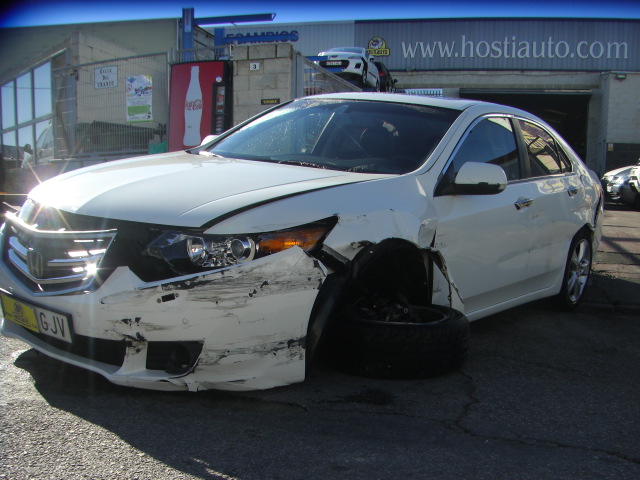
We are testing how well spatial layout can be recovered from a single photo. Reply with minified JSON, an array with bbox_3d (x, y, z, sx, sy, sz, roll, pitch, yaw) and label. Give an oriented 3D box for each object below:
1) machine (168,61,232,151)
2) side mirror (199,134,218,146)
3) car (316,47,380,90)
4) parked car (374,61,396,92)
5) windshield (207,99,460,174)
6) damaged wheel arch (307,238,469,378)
[{"bbox_3d":[-1.460,-1.540,10.000,0.950,1.830,0.800,4,5,31],"label":"machine"},{"bbox_3d":[-0.691,-0.585,4.453,0.235,0.155,0.135,11,11,37],"label":"side mirror"},{"bbox_3d":[1.000,-6.000,24.900,1.800,1.500,4.300,2,5,14],"label":"car"},{"bbox_3d":[2.150,-6.490,29.500,1.770,1.500,4.200,2,5,14],"label":"parked car"},{"bbox_3d":[0.071,-0.611,3.918,1.340,0.160,0.820,11,37,37],"label":"windshield"},{"bbox_3d":[0.250,0.251,3.040,0.320,0.560,0.740,11,11,37],"label":"damaged wheel arch"}]

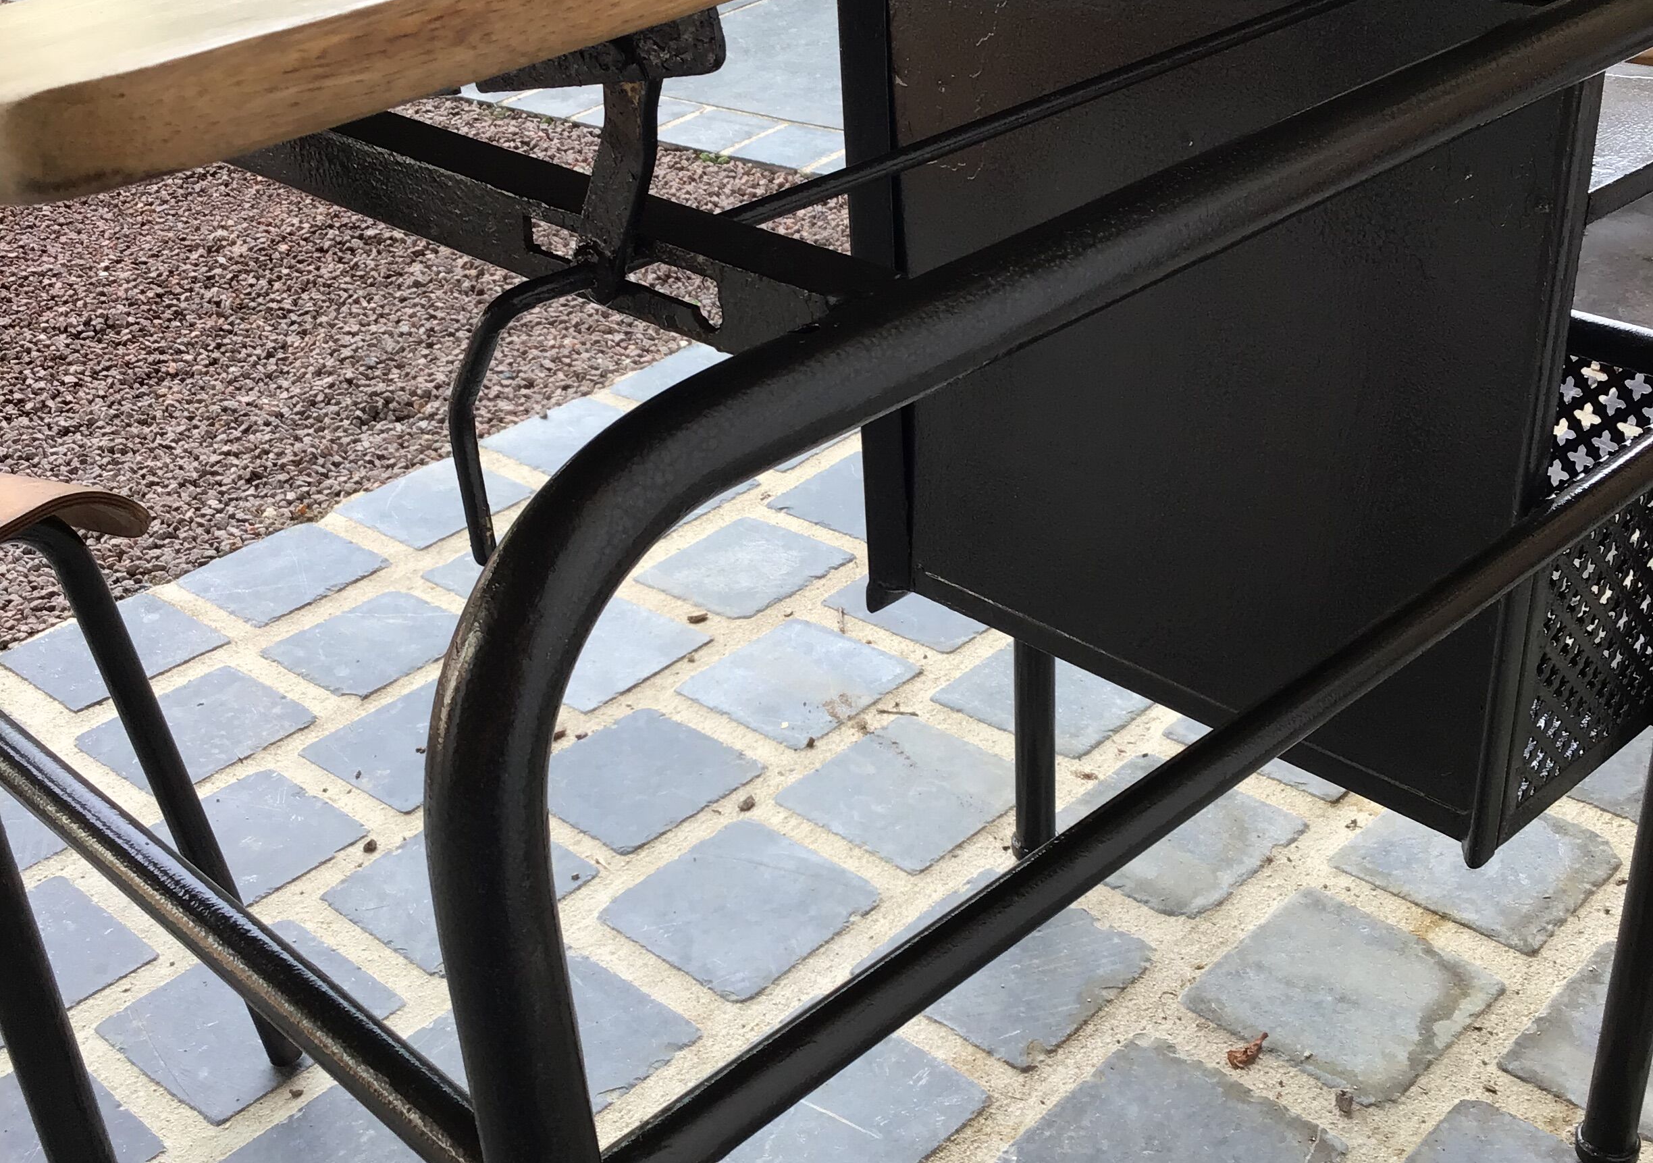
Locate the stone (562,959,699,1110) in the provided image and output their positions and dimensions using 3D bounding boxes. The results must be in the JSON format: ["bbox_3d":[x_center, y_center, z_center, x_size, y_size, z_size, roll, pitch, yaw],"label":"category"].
[{"bbox_3d":[-0.172,0.295,1.224,0.141,0.025,0.137,22,38,39],"label":"stone"}]

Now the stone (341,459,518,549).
[{"bbox_3d":[-0.390,-0.067,2.001,0.139,0.030,0.151,22,39,39],"label":"stone"}]

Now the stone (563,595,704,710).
[{"bbox_3d":[-0.189,0.068,1.639,0.137,0.025,0.138,22,38,39],"label":"stone"}]

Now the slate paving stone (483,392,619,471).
[{"bbox_3d":[-0.264,-0.142,2.119,0.143,0.030,0.150,23,39,39],"label":"slate paving stone"}]

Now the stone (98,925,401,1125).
[{"bbox_3d":[-0.364,0.288,1.263,0.137,0.025,0.141,22,38,39],"label":"stone"}]

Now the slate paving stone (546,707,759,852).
[{"bbox_3d":[-0.139,0.157,1.471,0.134,0.025,0.136,22,38,39],"label":"slate paving stone"}]

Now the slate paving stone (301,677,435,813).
[{"bbox_3d":[-0.309,0.137,1.530,0.137,0.025,0.137,22,38,39],"label":"slate paving stone"}]

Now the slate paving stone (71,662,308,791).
[{"bbox_3d":[-0.523,0.138,1.652,0.141,0.030,0.146,22,38,38],"label":"slate paving stone"}]

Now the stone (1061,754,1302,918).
[{"bbox_3d":[0.237,0.184,1.369,0.136,0.025,0.137,22,38,39],"label":"stone"}]

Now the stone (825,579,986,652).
[{"bbox_3d":[0.101,0.024,1.772,0.145,0.030,0.146,22,38,39],"label":"stone"}]

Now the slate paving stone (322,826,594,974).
[{"bbox_3d":[-0.265,0.234,1.445,0.141,0.030,0.147,22,38,38],"label":"slate paving stone"}]

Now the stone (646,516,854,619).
[{"bbox_3d":[-0.074,0.000,1.838,0.143,0.030,0.145,22,38,38],"label":"stone"}]

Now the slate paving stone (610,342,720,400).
[{"bbox_3d":[-0.139,-0.203,2.123,0.136,0.025,0.145,22,38,39],"label":"slate paving stone"}]

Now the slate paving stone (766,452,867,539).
[{"bbox_3d":[0.038,-0.069,1.855,0.137,0.025,0.140,22,38,39],"label":"slate paving stone"}]

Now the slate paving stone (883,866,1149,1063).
[{"bbox_3d":[0.122,0.269,1.331,0.144,0.030,0.150,23,39,39],"label":"slate paving stone"}]

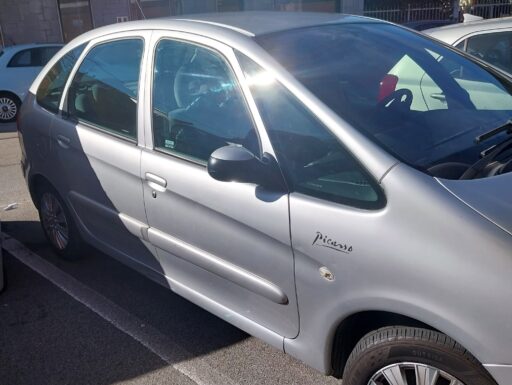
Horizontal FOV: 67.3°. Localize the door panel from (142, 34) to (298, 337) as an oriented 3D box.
[{"bbox_3d":[-0.144,-0.093,1.696,0.965,1.205,0.255,15,21,38],"label":"door panel"}]

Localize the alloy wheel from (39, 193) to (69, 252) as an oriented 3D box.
[{"bbox_3d":[-1.462,0.199,2.933,0.431,0.431,0.167,15,21,38],"label":"alloy wheel"}]

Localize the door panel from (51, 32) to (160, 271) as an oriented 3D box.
[{"bbox_3d":[-0.886,-0.297,2.306,1.215,1.215,0.265,15,21,38],"label":"door panel"}]

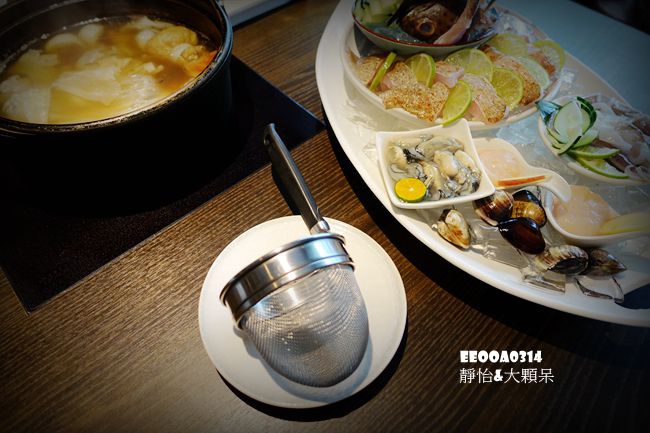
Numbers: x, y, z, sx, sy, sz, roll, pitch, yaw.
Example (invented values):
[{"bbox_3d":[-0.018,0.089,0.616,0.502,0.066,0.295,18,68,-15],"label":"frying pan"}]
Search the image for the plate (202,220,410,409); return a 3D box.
[{"bbox_3d":[-0.017,0.071,0.353,0.164,0.018,0.164,1,54,-1],"label":"plate"}]

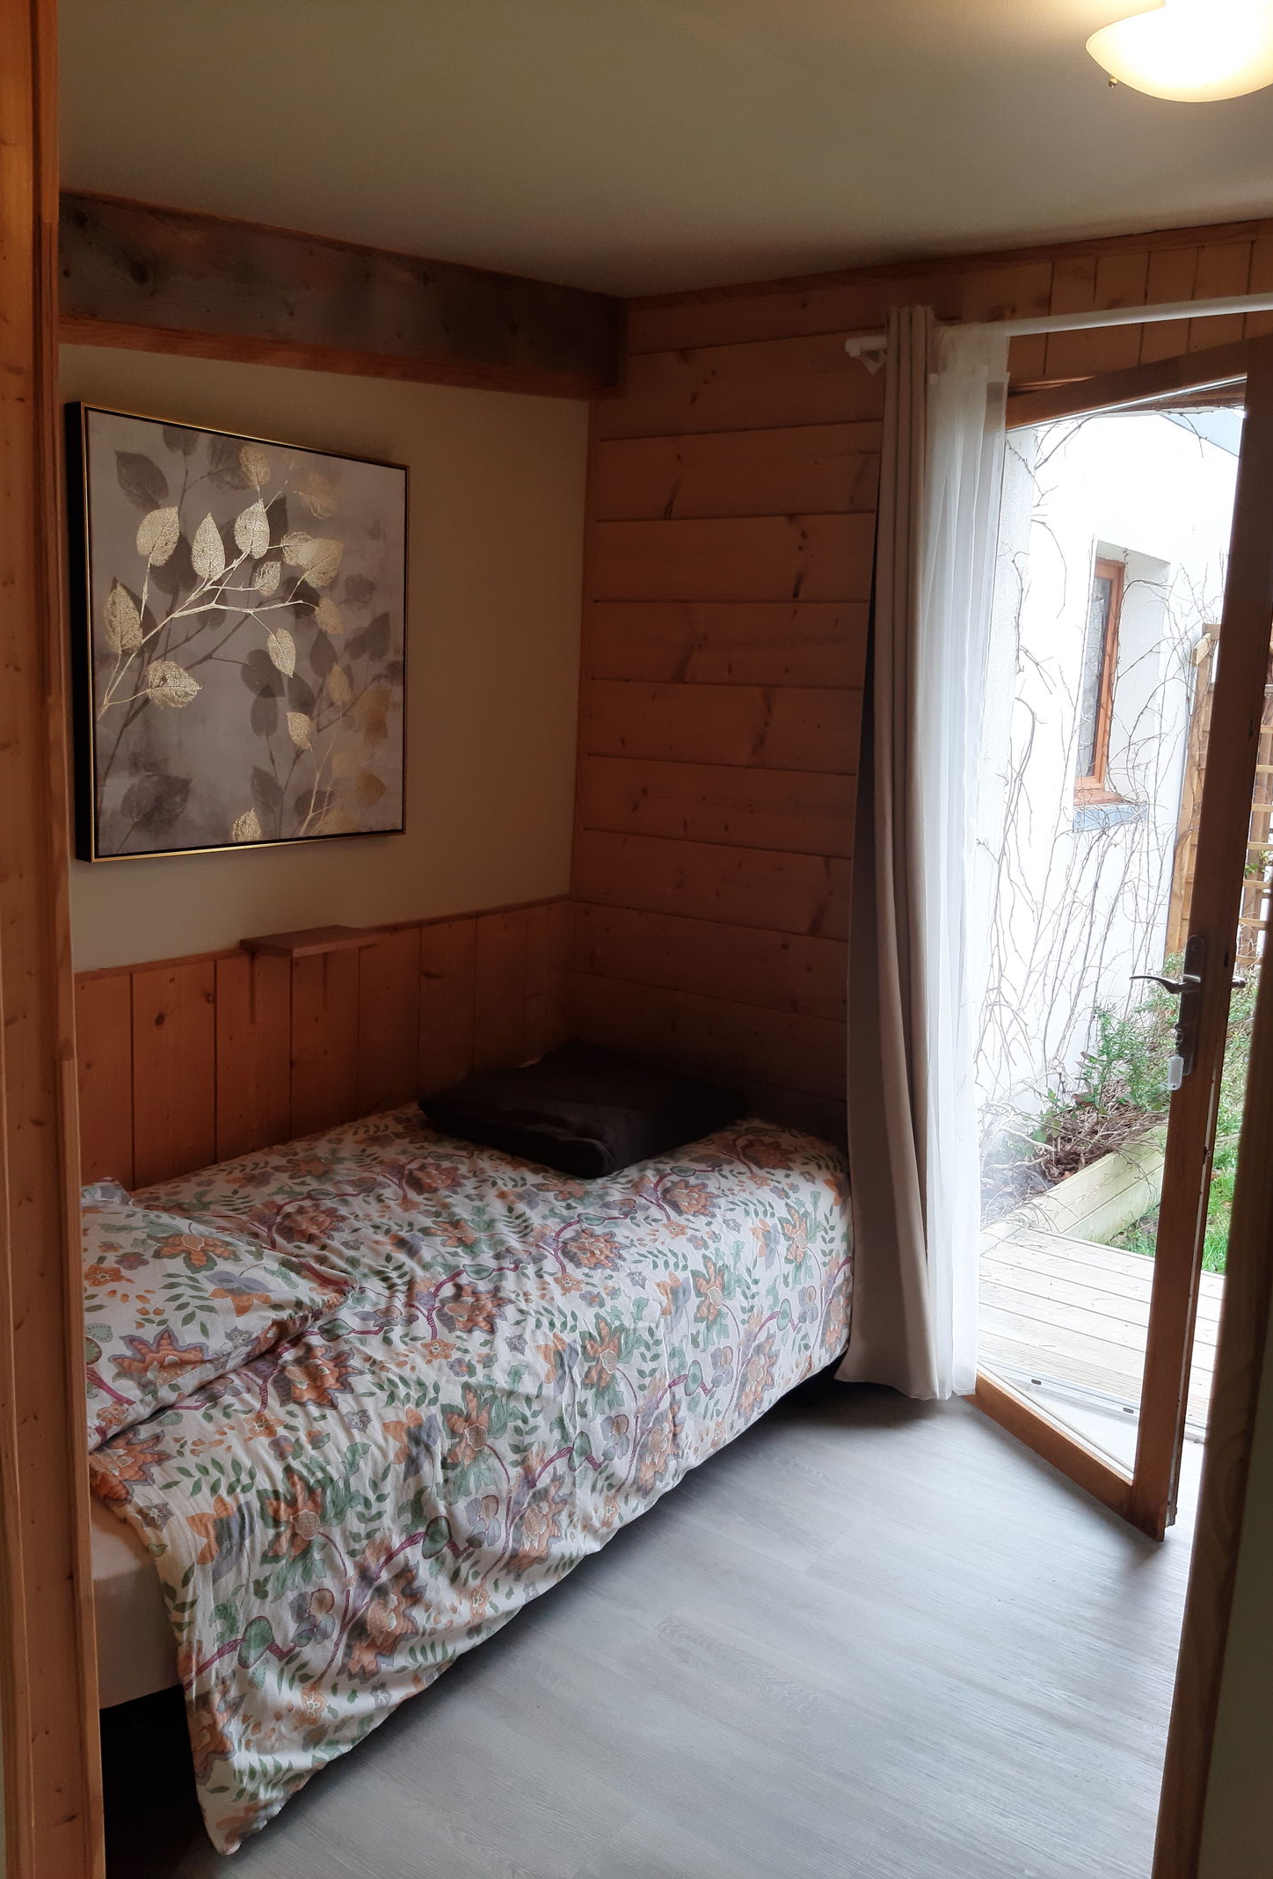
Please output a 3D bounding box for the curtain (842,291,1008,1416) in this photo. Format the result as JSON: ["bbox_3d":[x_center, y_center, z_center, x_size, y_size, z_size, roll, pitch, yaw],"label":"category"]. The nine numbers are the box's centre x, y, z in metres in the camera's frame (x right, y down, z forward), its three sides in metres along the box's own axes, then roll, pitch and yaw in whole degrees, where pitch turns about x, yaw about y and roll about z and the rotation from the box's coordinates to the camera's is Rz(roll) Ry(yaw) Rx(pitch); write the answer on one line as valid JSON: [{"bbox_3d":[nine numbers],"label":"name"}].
[{"bbox_3d":[0.610,-0.118,2.991,0.330,2.210,0.140,9,12,34],"label":"curtain"}]

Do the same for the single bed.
[{"bbox_3d":[-0.461,0.687,2.601,0.935,0.450,1.980,9,12,34],"label":"single bed"}]

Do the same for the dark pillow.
[{"bbox_3d":[-0.114,0.362,3.202,0.510,0.100,0.550,9,12,34],"label":"dark pillow"}]

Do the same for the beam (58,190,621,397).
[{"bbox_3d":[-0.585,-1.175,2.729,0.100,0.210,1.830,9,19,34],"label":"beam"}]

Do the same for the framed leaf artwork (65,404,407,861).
[{"bbox_3d":[-0.709,-0.548,2.749,0.045,0.752,0.755,9,12,34],"label":"framed leaf artwork"}]

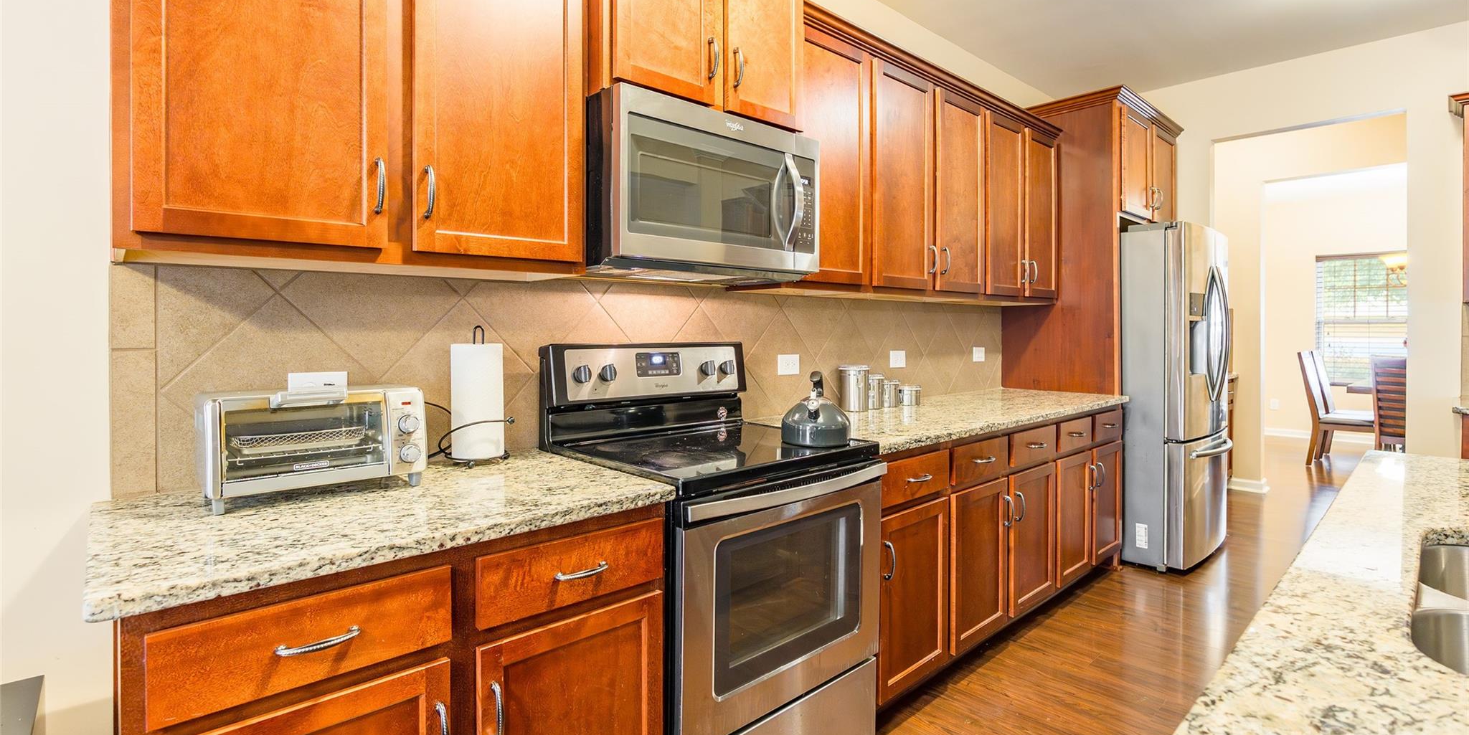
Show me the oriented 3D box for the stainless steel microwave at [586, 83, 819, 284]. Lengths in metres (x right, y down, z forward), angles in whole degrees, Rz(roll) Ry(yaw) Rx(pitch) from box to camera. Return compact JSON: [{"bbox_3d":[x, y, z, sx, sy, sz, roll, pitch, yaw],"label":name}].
[{"bbox_3d":[-0.140,-0.491,1.971,0.755,0.430,0.435,-2,3,-43],"label":"stainless steel microwave"}]

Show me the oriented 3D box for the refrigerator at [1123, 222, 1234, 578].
[{"bbox_3d":[2.327,0.159,3.923,0.910,1.785,0.895,-2,3,-43],"label":"refrigerator"}]

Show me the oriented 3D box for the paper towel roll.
[{"bbox_3d":[-0.669,0.090,1.684,0.125,0.286,0.125,0,2,0],"label":"paper towel roll"}]

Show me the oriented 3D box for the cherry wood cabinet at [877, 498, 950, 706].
[{"bbox_3d":[0.385,0.729,2.345,0.415,0.577,0.615,-2,3,-43],"label":"cherry wood cabinet"}]

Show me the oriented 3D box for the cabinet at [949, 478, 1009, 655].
[{"bbox_3d":[0.711,0.716,2.648,0.449,0.577,0.615,-2,3,-43],"label":"cabinet"}]

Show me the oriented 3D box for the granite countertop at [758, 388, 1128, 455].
[{"bbox_3d":[1.044,0.207,2.955,2.268,0.032,0.648,-2,3,-43],"label":"granite countertop"}]

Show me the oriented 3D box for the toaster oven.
[{"bbox_3d":[-0.891,0.155,1.392,0.390,0.214,0.238,-2,3,-43],"label":"toaster oven"}]

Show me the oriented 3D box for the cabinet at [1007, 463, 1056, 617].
[{"bbox_3d":[1.052,0.702,2.965,0.453,0.577,0.615,-2,3,-43],"label":"cabinet"}]

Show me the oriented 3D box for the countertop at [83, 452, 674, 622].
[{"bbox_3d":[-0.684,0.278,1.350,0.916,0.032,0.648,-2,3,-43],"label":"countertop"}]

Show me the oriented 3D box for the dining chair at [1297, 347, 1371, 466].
[{"bbox_3d":[5.862,0.399,6.309,0.480,1.080,0.590,-2,3,-43],"label":"dining chair"}]

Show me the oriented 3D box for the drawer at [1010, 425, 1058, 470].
[{"bbox_3d":[1.085,0.321,2.911,0.455,0.132,0.515,-2,3,-43],"label":"drawer"}]

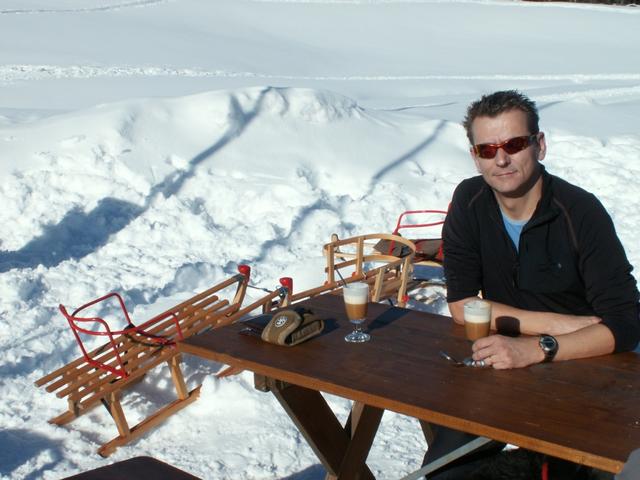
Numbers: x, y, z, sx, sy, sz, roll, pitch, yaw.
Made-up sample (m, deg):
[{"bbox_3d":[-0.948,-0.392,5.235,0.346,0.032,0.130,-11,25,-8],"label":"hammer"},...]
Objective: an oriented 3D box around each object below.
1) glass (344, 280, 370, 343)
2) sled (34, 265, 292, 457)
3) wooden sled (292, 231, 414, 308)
[{"bbox_3d":[0.096,0.185,2.524,0.067,0.143,0.067,-3,13,0],"label":"glass"},{"bbox_3d":[-0.609,0.354,4.064,0.370,0.500,1.165,16,30,37],"label":"sled"},{"bbox_3d":[0.130,0.268,4.719,0.350,0.445,0.870,18,22,38],"label":"wooden sled"}]

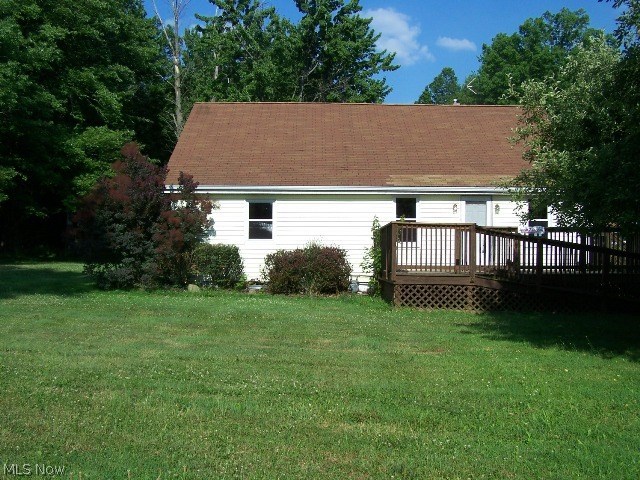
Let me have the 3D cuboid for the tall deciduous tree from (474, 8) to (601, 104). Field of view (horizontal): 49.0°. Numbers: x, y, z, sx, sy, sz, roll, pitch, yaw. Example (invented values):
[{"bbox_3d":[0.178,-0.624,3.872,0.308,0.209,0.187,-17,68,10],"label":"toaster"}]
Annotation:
[{"bbox_3d":[13.700,-6.000,43.500,9.000,16.500,9.000,0,-2,0],"label":"tall deciduous tree"}]

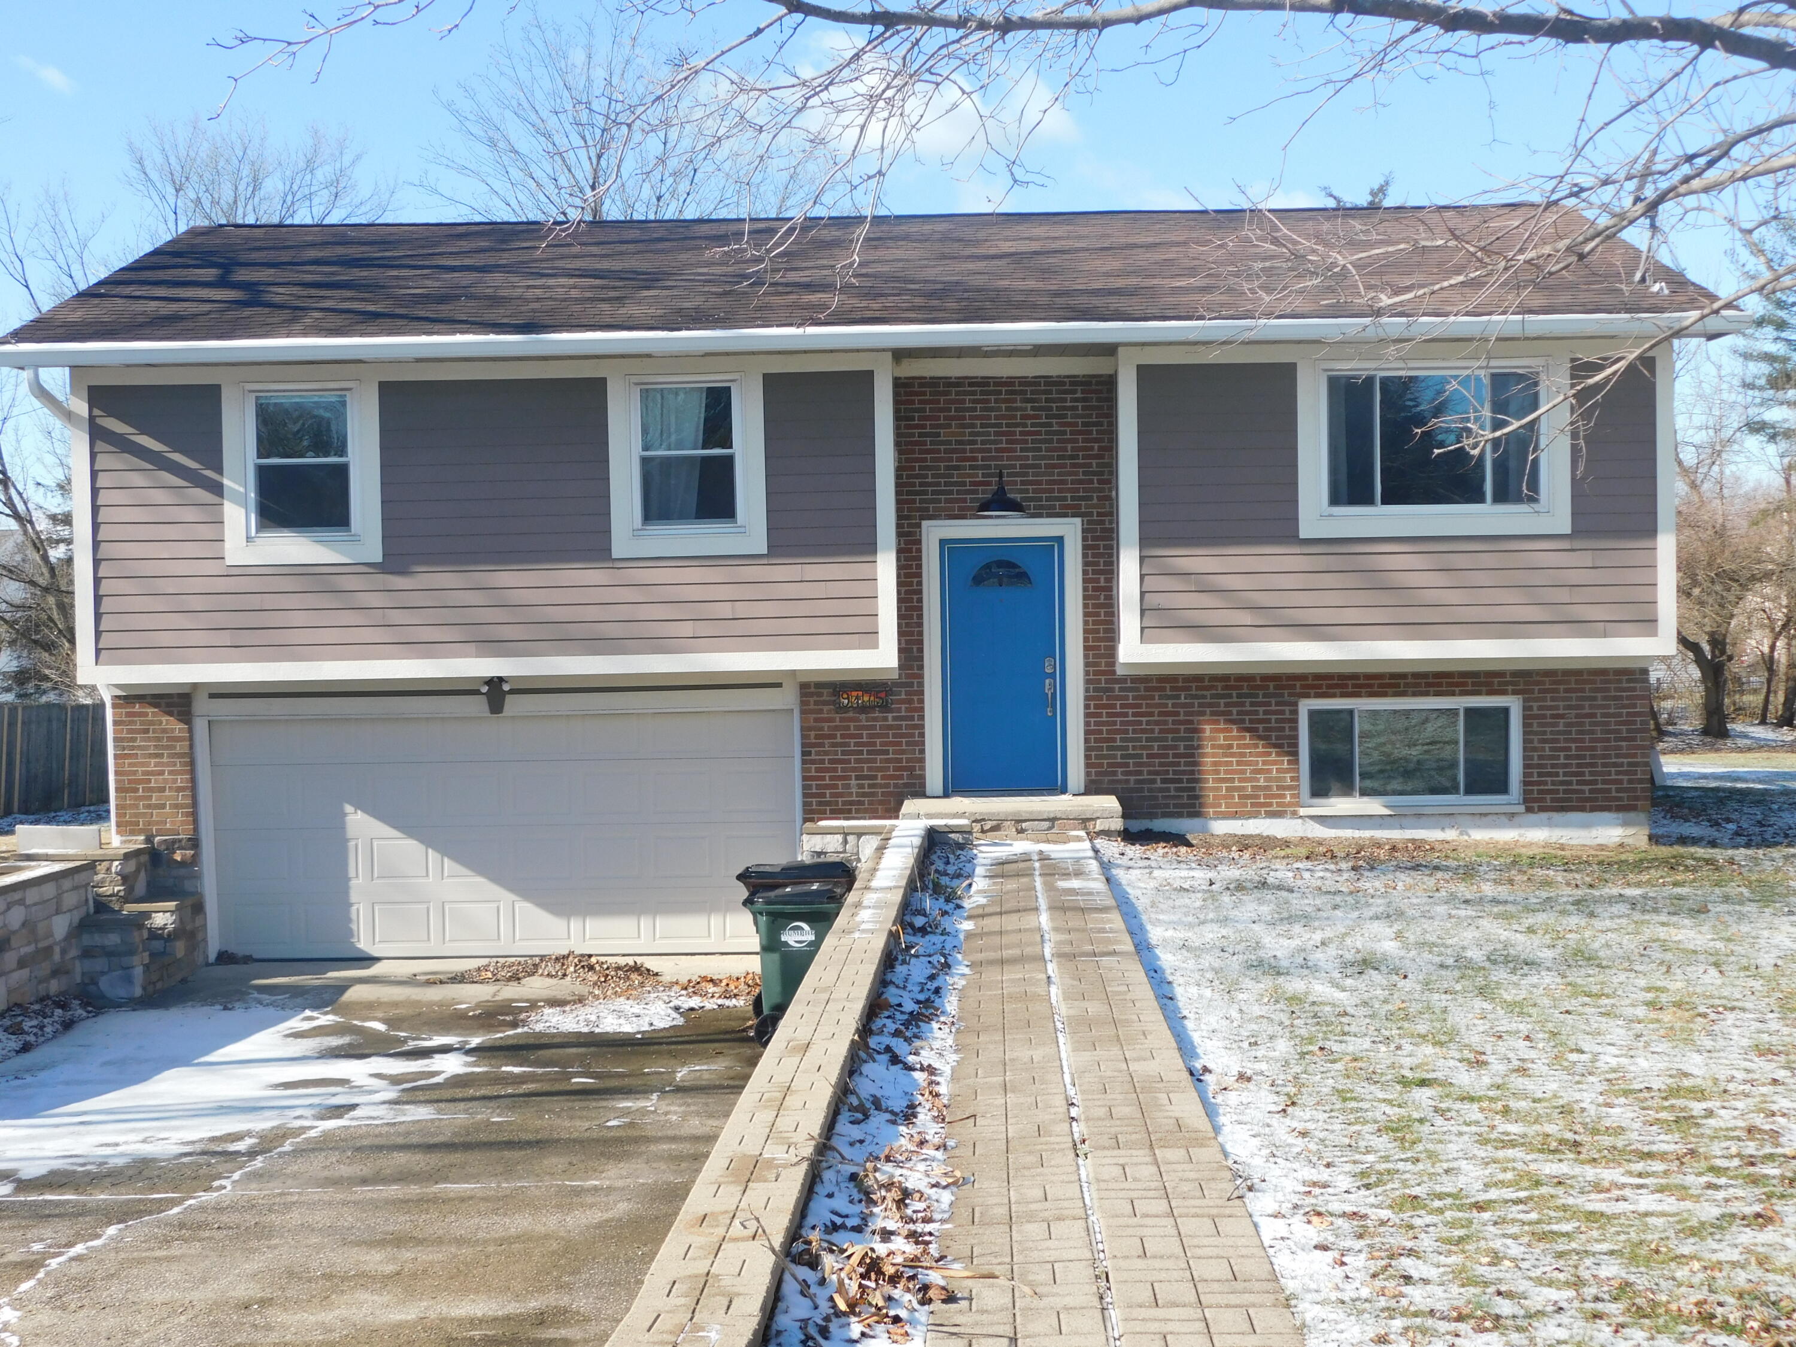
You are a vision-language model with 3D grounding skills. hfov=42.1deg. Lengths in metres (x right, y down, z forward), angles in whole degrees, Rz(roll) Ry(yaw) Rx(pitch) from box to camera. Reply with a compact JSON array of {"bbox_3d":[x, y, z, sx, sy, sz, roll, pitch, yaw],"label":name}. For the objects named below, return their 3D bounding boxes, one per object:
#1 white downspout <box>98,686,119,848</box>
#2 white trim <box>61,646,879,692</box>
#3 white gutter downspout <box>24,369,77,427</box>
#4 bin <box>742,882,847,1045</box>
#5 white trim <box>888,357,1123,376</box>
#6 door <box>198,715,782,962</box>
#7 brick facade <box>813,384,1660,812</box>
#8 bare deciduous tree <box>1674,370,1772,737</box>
[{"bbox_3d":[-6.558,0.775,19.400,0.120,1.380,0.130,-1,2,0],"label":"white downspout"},{"bbox_3d":[-3.278,-0.051,18.592,6.562,0.148,0.060,-1,1,2],"label":"white trim"},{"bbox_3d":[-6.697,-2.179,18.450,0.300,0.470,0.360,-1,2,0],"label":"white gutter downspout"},{"bbox_3d":[-0.633,1.964,16.101,0.870,1.090,0.720,-1,1,2],"label":"bin"},{"bbox_3d":[0.867,-2.479,18.887,1.812,0.147,0.060,-1,1,2],"label":"white trim"},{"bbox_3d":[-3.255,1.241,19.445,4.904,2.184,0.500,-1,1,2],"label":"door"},{"bbox_3d":[2.641,-0.632,19.010,6.865,3.622,0.250,-1,1,2],"label":"brick facade"},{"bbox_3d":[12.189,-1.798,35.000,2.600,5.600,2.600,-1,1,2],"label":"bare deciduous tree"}]

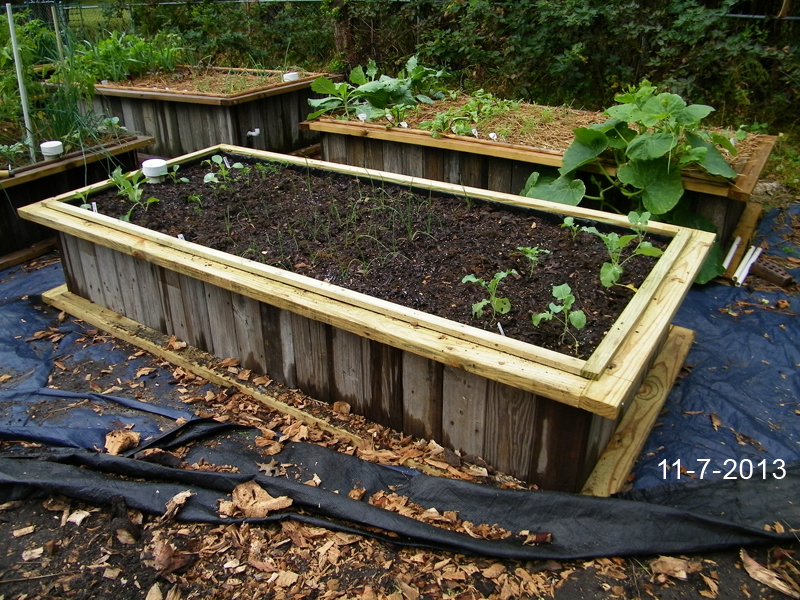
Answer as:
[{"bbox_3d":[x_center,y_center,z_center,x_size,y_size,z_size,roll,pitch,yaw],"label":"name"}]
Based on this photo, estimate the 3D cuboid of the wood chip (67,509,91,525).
[{"bbox_3d":[-0.865,0.582,1.739,0.048,0.017,0.040,9,29,18],"label":"wood chip"}]

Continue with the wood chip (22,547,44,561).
[{"bbox_3d":[-0.999,0.691,1.764,0.048,0.009,0.026,-17,33,-26],"label":"wood chip"}]

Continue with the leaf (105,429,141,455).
[{"bbox_3d":[-0.903,0.460,2.105,0.110,0.045,0.085,0,28,1],"label":"leaf"}]

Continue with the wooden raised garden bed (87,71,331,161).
[{"bbox_3d":[-1.780,-1.660,5.481,2.300,0.510,1.370,15,31,27],"label":"wooden raised garden bed"}]

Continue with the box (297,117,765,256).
[{"bbox_3d":[0.776,-0.862,4.023,2.599,0.465,1.192,16,33,29],"label":"box"}]

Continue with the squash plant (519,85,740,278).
[{"bbox_3d":[1.157,-0.600,3.154,0.870,0.780,0.700,16,33,29],"label":"squash plant"}]

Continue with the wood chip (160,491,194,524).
[{"bbox_3d":[-0.601,0.550,1.751,0.036,0.025,0.112,15,31,28],"label":"wood chip"}]

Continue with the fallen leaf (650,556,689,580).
[{"bbox_3d":[0.690,0.687,1.656,0.090,0.025,0.055,0,28,1],"label":"fallen leaf"}]

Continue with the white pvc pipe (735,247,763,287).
[{"bbox_3d":[1.725,-0.177,3.210,0.070,0.035,0.473,19,34,32],"label":"white pvc pipe"}]

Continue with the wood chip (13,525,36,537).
[{"bbox_3d":[-1.065,0.655,1.834,0.050,0.008,0.022,-14,31,-20],"label":"wood chip"}]

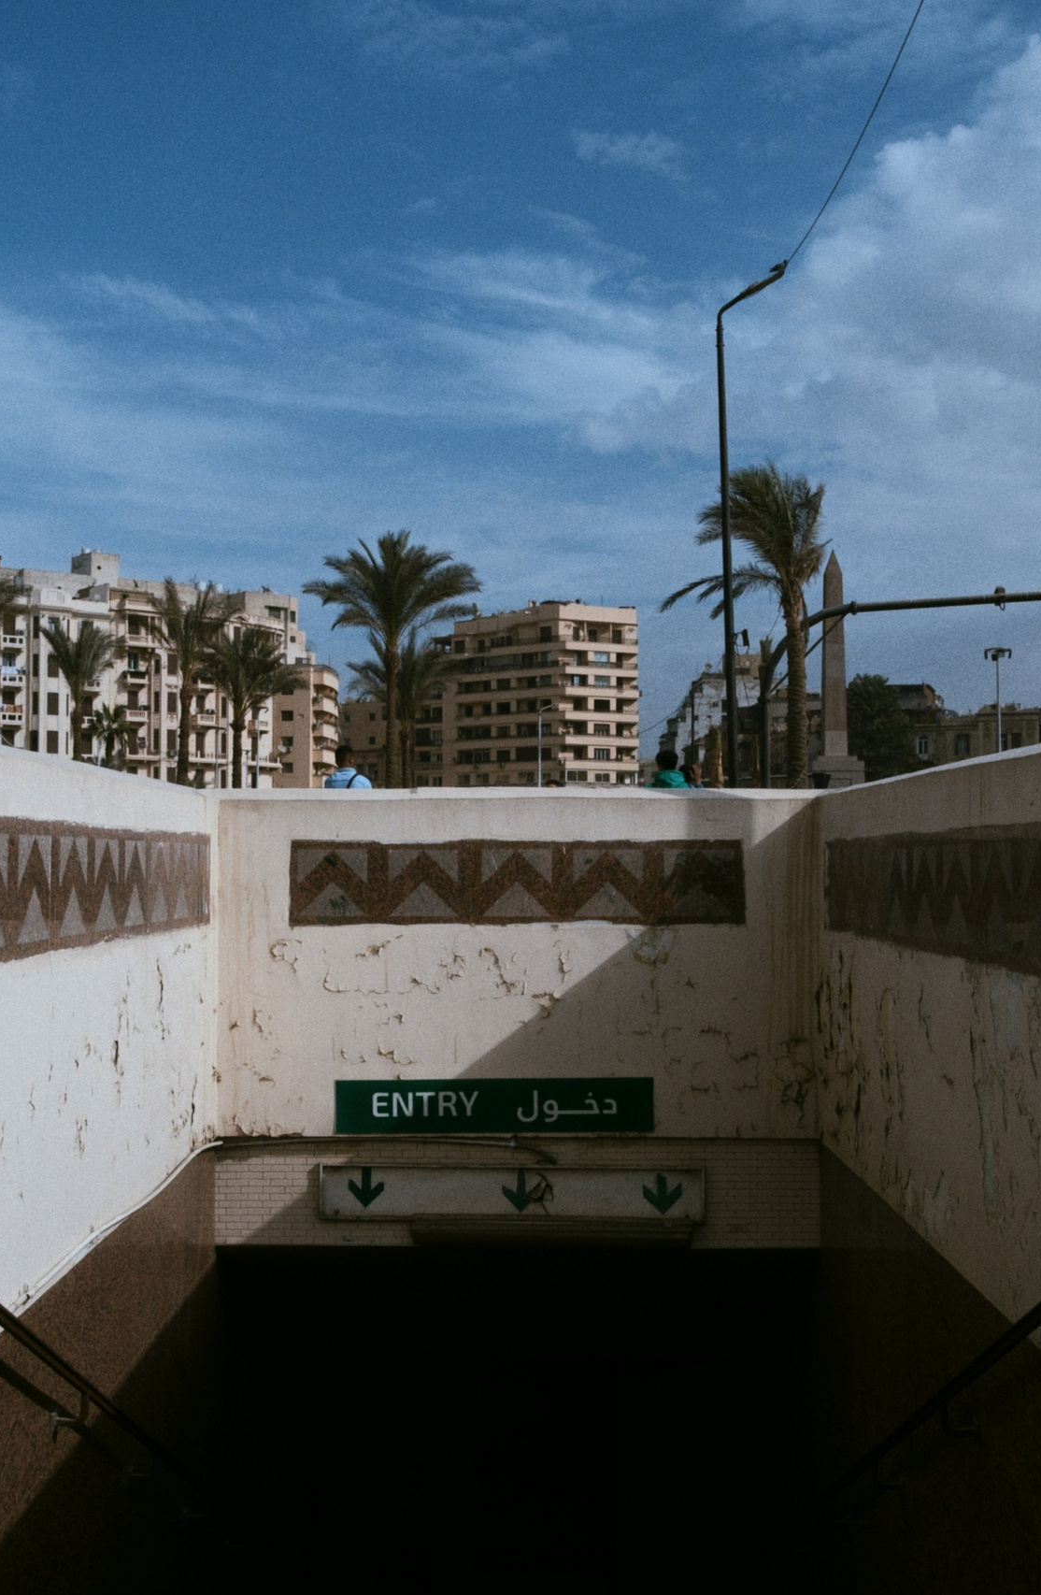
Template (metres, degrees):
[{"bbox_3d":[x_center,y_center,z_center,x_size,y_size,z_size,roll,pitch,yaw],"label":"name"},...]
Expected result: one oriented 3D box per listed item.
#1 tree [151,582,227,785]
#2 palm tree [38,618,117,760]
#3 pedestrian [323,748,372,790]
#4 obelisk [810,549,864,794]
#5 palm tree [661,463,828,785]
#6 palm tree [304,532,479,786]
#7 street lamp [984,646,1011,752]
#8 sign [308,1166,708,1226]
[{"bbox_3d":[-11.790,-2.491,56.803,3.100,10.530,3.000,0,-2,0],"label":"tree"},{"bbox_3d":[-18.570,-2.195,66.799,3.300,10.700,3.200,0,-2,0],"label":"palm tree"},{"bbox_3d":[-1.659,0.384,15.268,0.500,1.720,0.360,-1,-2,18],"label":"pedestrian"},{"bbox_3d":[25.302,-8.663,126.588,4.400,22.000,4.400,0,-2,3],"label":"obelisk"},{"bbox_3d":[5.507,-3.044,38.807,4.200,10.290,3.900,0,-2,0],"label":"palm tree"},{"bbox_3d":[-4.094,-2.970,50.793,5.600,11.050,5.500,0,-2,0],"label":"palm tree"},{"bbox_3d":[23.355,-1.921,77.794,1.300,10.980,1.200,0,-2,0],"label":"street lamp"},{"bbox_3d":[-0.058,2.111,8.494,2.060,0.310,0.130,0,-2,0],"label":"sign"}]

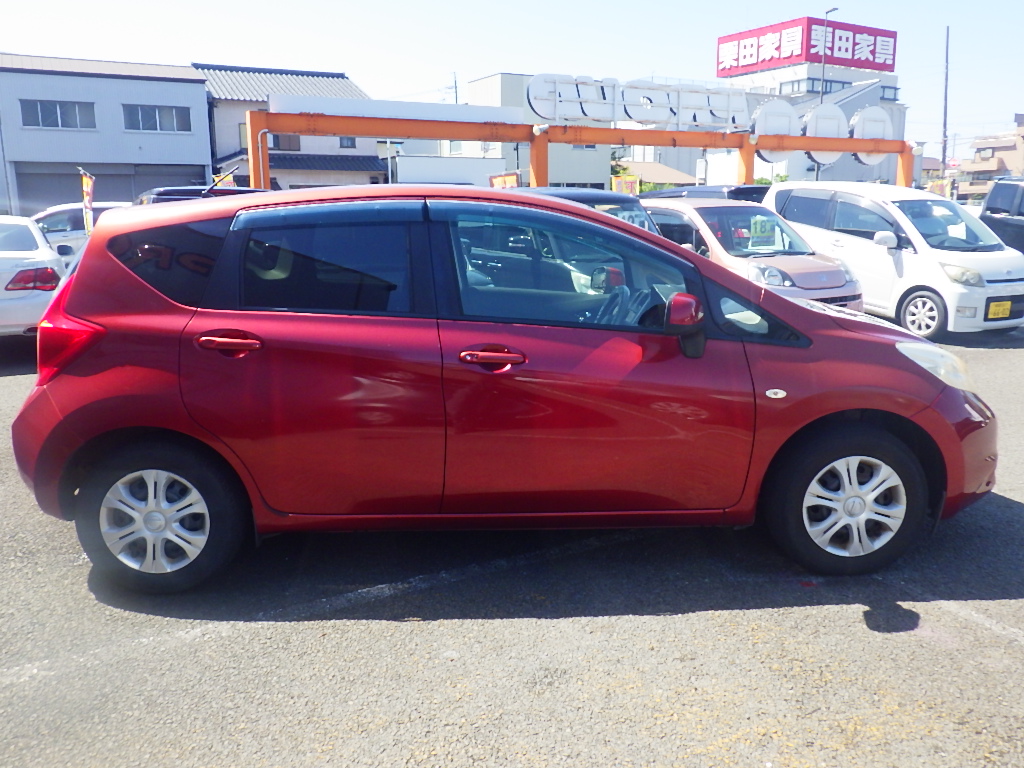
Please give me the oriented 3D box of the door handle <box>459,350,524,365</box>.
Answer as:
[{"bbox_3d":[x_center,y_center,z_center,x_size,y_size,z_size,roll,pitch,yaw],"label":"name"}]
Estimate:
[{"bbox_3d":[-0.072,-0.094,2.944,0.230,0.050,0.050,-1,11,-2],"label":"door handle"}]

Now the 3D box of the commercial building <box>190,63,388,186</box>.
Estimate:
[{"bbox_3d":[-10.104,-9.936,36.804,7.300,8.000,7.400,-6,12,-24],"label":"commercial building"}]

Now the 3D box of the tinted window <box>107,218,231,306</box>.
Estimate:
[{"bbox_3d":[-1.242,-0.431,2.988,0.475,0.325,0.050,0,-3,4],"label":"tinted window"}]

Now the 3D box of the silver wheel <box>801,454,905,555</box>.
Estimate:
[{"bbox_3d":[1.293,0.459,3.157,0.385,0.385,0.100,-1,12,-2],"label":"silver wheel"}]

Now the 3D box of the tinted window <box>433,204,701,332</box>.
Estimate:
[{"bbox_3d":[0.189,-0.427,3.033,0.980,0.490,0.070,-1,-8,-2],"label":"tinted window"}]

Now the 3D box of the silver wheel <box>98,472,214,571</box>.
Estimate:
[{"bbox_3d":[-1.308,0.497,3.084,0.400,0.400,0.150,-1,11,-2],"label":"silver wheel"}]

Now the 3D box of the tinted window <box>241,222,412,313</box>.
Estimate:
[{"bbox_3d":[-0.670,-0.422,2.992,0.615,0.325,0.040,-1,-4,-2],"label":"tinted window"}]

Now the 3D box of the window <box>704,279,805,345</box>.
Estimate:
[{"bbox_3d":[0.909,-0.265,3.092,0.380,0.255,0.060,-3,-8,-14],"label":"window"}]

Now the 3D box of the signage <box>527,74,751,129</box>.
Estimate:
[{"bbox_3d":[3.116,-6.484,19.140,6.310,1.020,0.220,-7,14,-27],"label":"signage"}]

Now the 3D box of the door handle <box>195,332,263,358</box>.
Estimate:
[{"bbox_3d":[-0.994,-0.135,2.906,0.235,0.085,0.055,-1,11,-2],"label":"door handle"}]

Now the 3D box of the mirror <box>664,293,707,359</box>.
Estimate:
[{"bbox_3d":[0.598,-0.199,2.883,0.140,0.230,0.210,-1,12,-2],"label":"mirror"}]

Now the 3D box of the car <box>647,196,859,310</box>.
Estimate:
[{"bbox_3d":[2.270,-1.345,9.450,1.475,1.575,3.395,-7,14,-29],"label":"car"}]

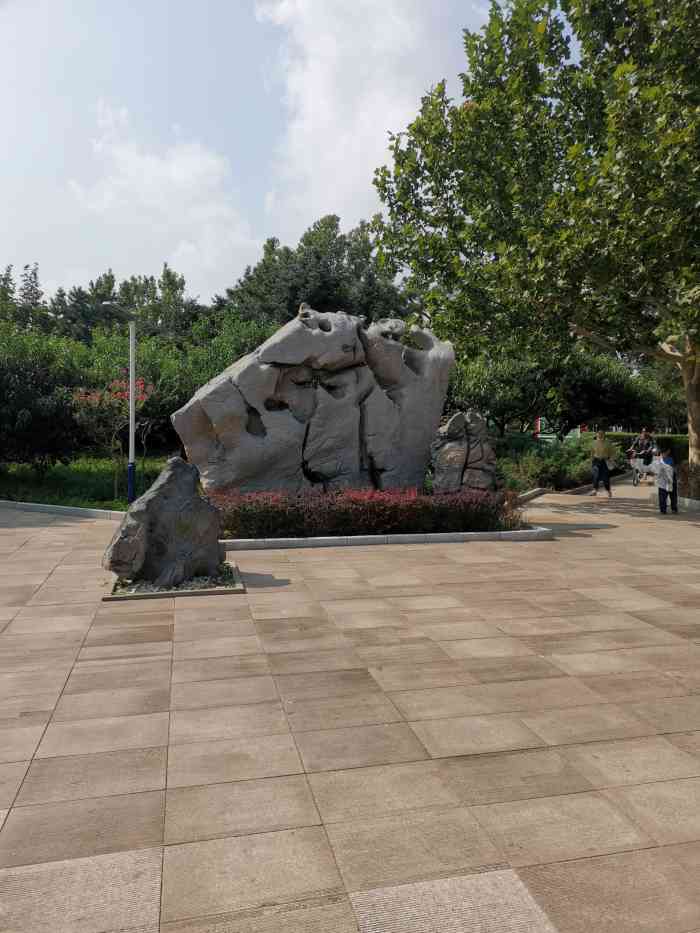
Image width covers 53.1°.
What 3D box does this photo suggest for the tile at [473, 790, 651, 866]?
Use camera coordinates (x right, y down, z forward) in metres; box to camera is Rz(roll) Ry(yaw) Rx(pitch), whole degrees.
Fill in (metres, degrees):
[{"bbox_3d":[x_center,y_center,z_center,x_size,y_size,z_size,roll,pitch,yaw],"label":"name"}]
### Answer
[{"bbox_3d":[0.820,1.417,2.740,0.600,0.050,0.400,-1,4,-13],"label":"tile"}]

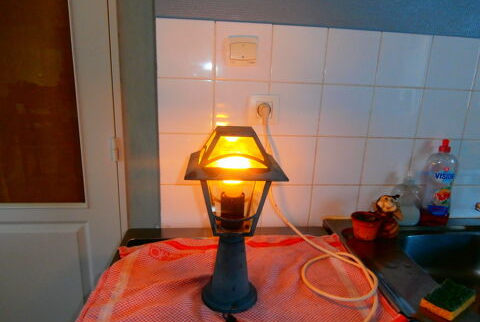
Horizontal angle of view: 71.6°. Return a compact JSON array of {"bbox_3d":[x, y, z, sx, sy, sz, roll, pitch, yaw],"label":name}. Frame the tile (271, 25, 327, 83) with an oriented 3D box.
[{"bbox_3d":[0.160,-0.287,0.901,0.149,0.145,0.010,1,15,-6],"label":"tile"}]

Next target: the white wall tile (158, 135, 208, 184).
[{"bbox_3d":[-0.154,-0.005,0.949,0.145,0.147,0.008,1,15,-6],"label":"white wall tile"}]

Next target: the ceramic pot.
[{"bbox_3d":[0.354,0.182,0.934,0.082,0.063,0.082,2,15,-1],"label":"ceramic pot"}]

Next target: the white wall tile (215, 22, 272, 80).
[{"bbox_3d":[0.007,-0.290,0.891,0.150,0.147,0.008,1,15,-6],"label":"white wall tile"}]

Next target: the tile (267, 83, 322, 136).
[{"bbox_3d":[0.154,-0.144,0.939,0.149,0.149,0.010,1,15,-6],"label":"tile"}]

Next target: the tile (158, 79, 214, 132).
[{"bbox_3d":[-0.148,-0.149,0.912,0.145,0.147,0.008,1,15,-6],"label":"tile"}]

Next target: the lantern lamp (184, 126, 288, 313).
[{"bbox_3d":[-0.015,0.111,0.654,0.172,0.349,0.172,1,15,-5],"label":"lantern lamp"}]

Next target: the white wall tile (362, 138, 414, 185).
[{"bbox_3d":[0.446,0.006,1.008,0.149,0.149,0.010,1,15,-6],"label":"white wall tile"}]

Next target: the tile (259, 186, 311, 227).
[{"bbox_3d":[0.140,0.138,1.017,0.150,0.139,0.008,1,15,-6],"label":"tile"}]

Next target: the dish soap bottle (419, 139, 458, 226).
[{"bbox_3d":[0.607,0.068,1.004,0.085,0.258,0.056,2,15,-3],"label":"dish soap bottle"}]

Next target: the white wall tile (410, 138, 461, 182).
[{"bbox_3d":[0.599,0.005,1.030,0.150,0.147,0.008,1,15,-6],"label":"white wall tile"}]

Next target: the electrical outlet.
[{"bbox_3d":[0.069,-0.140,0.920,0.083,0.083,0.018,1,15,-6],"label":"electrical outlet"}]

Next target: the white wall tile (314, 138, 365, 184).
[{"bbox_3d":[0.296,0.003,0.994,0.150,0.150,0.010,1,15,-6],"label":"white wall tile"}]

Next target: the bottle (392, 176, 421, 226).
[{"bbox_3d":[0.507,0.120,1.006,0.080,0.152,0.055,1,15,-6],"label":"bottle"}]

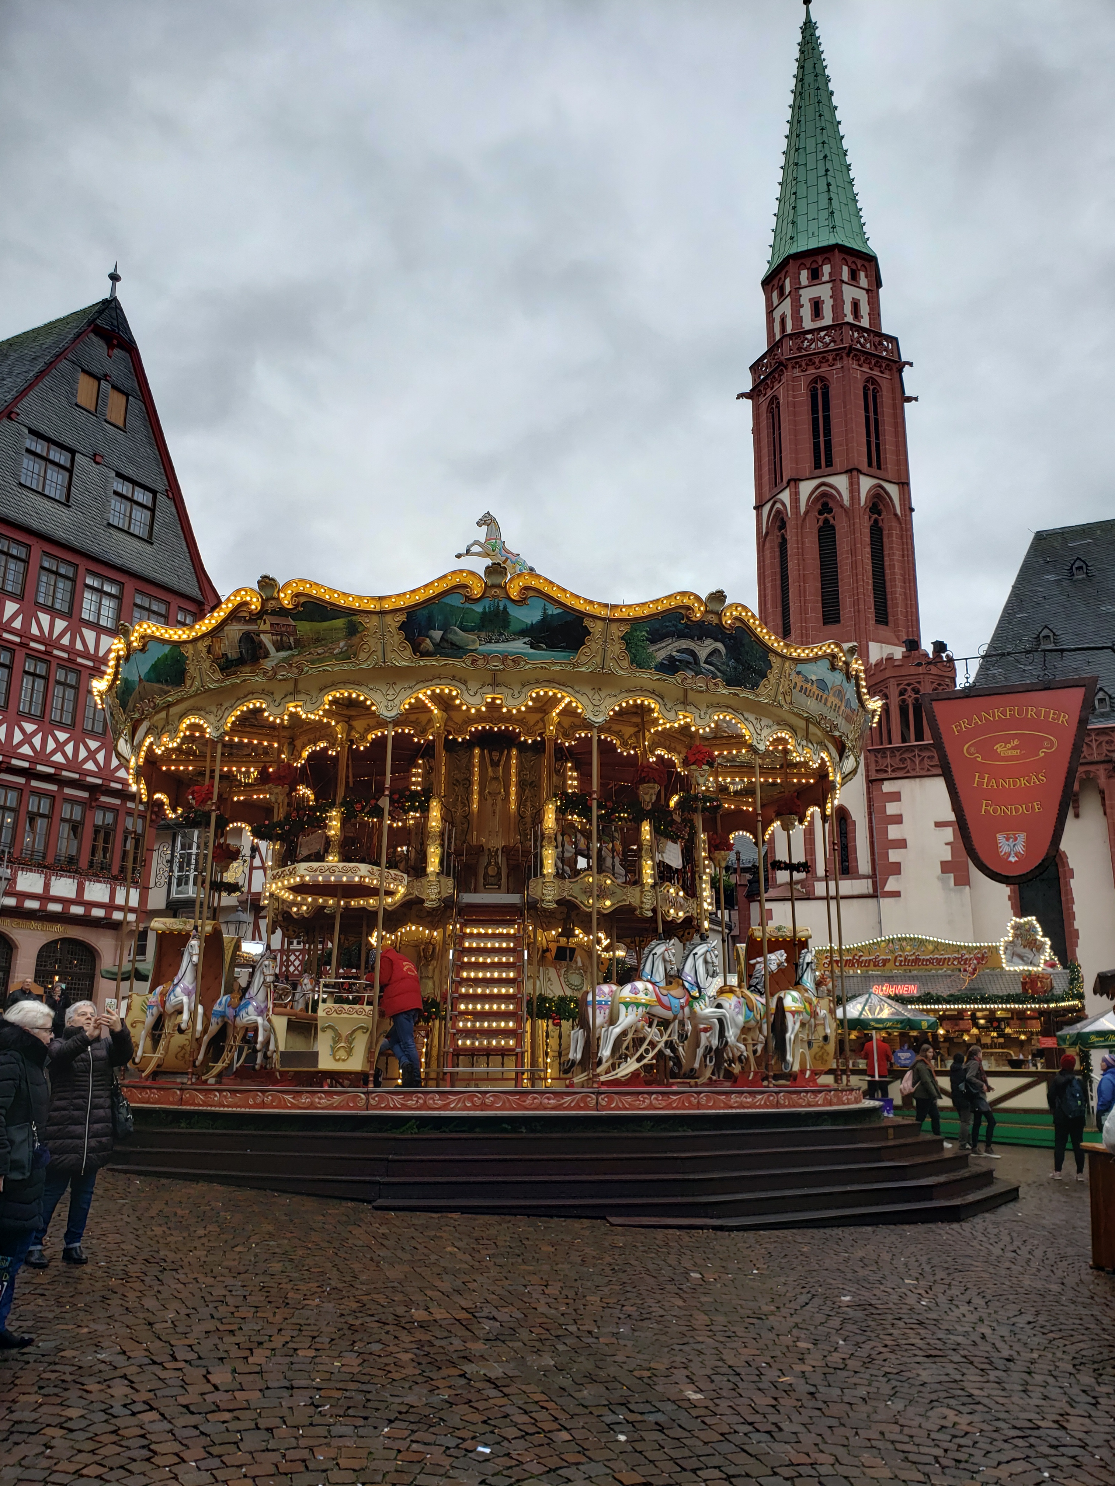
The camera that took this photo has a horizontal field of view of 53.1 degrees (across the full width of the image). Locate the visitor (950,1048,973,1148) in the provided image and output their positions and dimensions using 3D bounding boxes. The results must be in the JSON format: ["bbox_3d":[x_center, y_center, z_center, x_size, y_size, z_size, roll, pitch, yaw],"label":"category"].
[{"bbox_3d":[6.789,5.988,18.676,0.420,1.553,0.500,6,-15,-19],"label":"visitor"}]

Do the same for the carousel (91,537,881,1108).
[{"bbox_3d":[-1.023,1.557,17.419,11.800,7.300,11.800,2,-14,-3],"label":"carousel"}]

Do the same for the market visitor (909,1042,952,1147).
[{"bbox_3d":[6.451,6.086,19.293,0.660,1.679,0.500,-3,-15,15],"label":"market visitor"}]

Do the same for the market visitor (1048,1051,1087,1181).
[{"bbox_3d":[6.938,5.090,15.197,0.540,1.632,0.420,3,-15,-10],"label":"market visitor"}]

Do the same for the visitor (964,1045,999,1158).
[{"bbox_3d":[6.757,5.703,17.777,0.560,1.677,0.500,-1,-14,7],"label":"visitor"}]

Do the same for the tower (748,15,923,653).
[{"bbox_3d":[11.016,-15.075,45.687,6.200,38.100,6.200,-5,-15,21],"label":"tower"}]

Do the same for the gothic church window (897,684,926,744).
[{"bbox_3d":[12.090,-1.000,38.174,0.950,2.110,0.300,-6,-16,23],"label":"gothic church window"}]

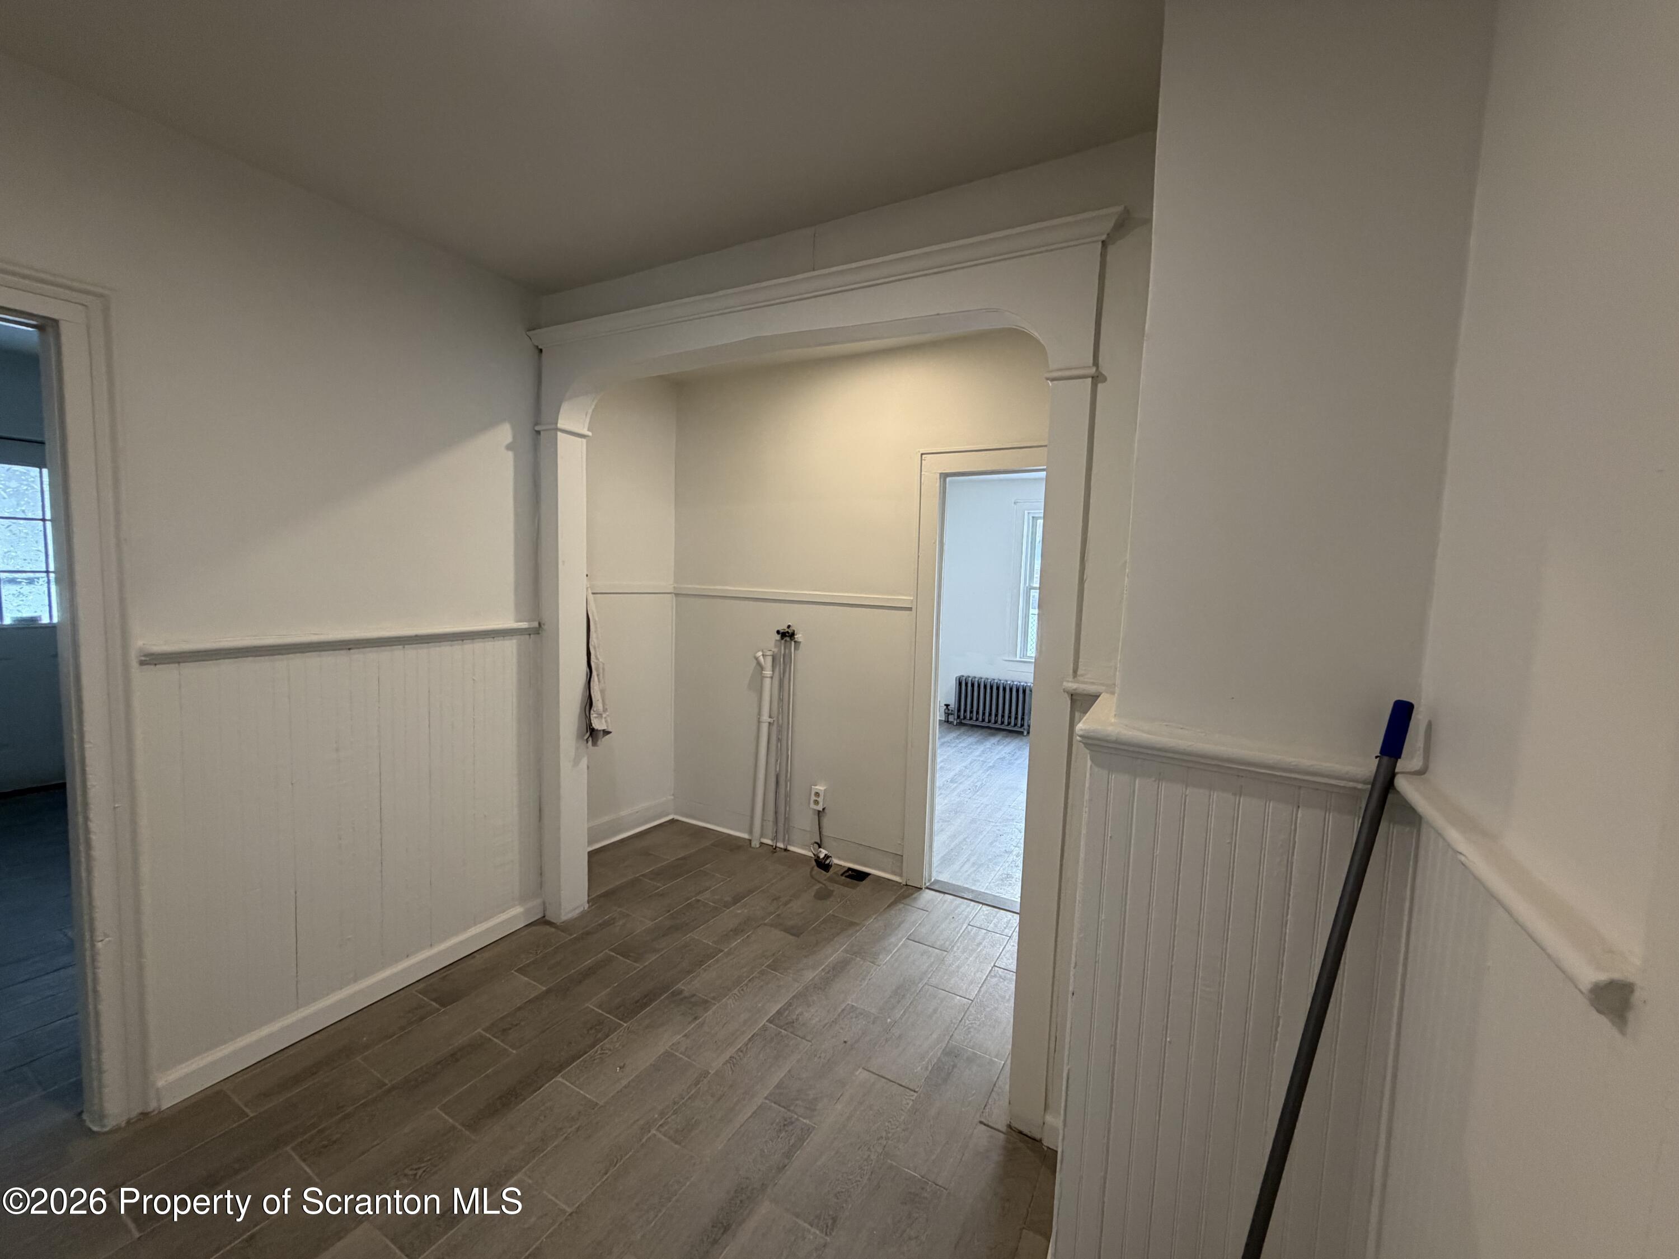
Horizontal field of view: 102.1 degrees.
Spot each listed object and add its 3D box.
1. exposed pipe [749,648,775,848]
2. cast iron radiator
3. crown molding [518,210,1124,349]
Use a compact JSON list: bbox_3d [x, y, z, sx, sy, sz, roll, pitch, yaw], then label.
[{"bbox_3d":[-0.410,0.644,3.656,0.115,1.085,0.065,5,6,30],"label":"exposed pipe"},{"bbox_3d":[1.492,0.741,6.767,0.860,0.500,0.200,5,6,30],"label":"cast iron radiator"},{"bbox_3d":[-0.259,-1.039,2.127,2.157,0.052,0.070,5,6,30],"label":"crown molding"}]

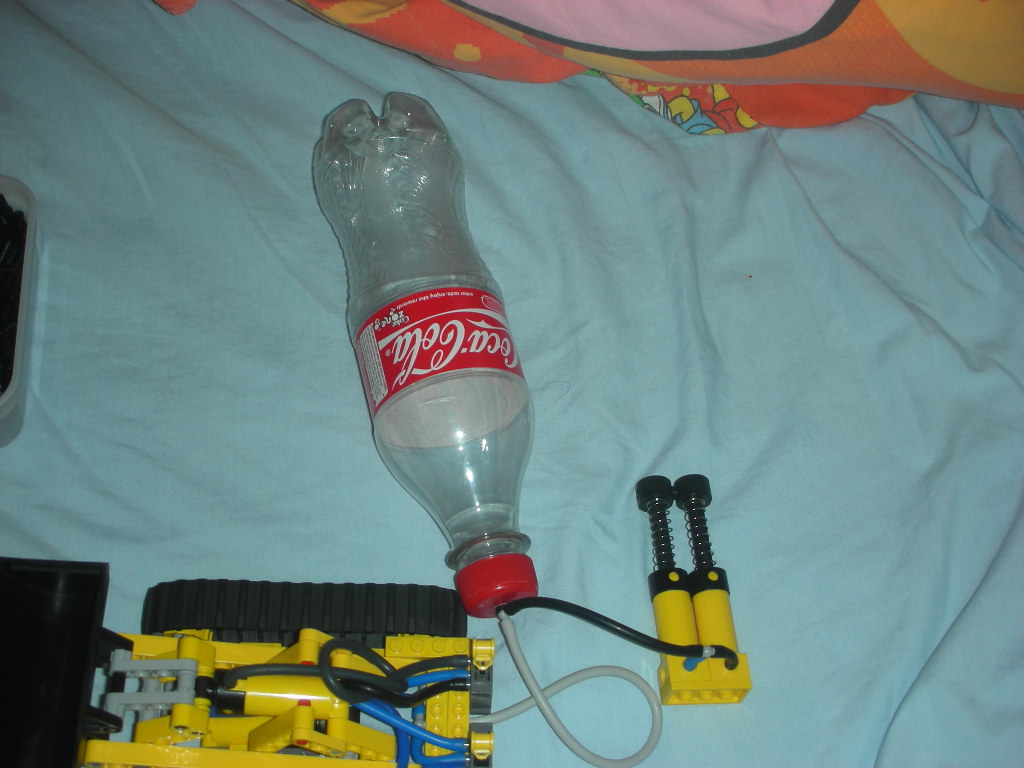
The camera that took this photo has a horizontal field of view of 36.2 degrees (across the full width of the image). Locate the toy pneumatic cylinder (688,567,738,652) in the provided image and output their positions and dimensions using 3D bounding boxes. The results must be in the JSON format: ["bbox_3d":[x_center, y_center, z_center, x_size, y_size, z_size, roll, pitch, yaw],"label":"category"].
[{"bbox_3d":[0.080,0.093,0.623,0.016,0.016,0.037,1,58,-11],"label":"toy pneumatic cylinder"}]

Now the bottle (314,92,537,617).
[{"bbox_3d":[-0.031,-0.014,0.640,0.067,0.065,0.231,-8,60,-16],"label":"bottle"}]

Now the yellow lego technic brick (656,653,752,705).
[{"bbox_3d":[0.075,0.114,0.608,0.032,0.016,0.014,1,58,-11],"label":"yellow lego technic brick"}]

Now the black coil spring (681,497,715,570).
[{"bbox_3d":[0.077,0.063,0.641,0.009,0.009,0.033,1,58,-11],"label":"black coil spring"}]

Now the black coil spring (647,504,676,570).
[{"bbox_3d":[0.061,0.063,0.638,0.009,0.009,0.032,1,58,-11],"label":"black coil spring"}]

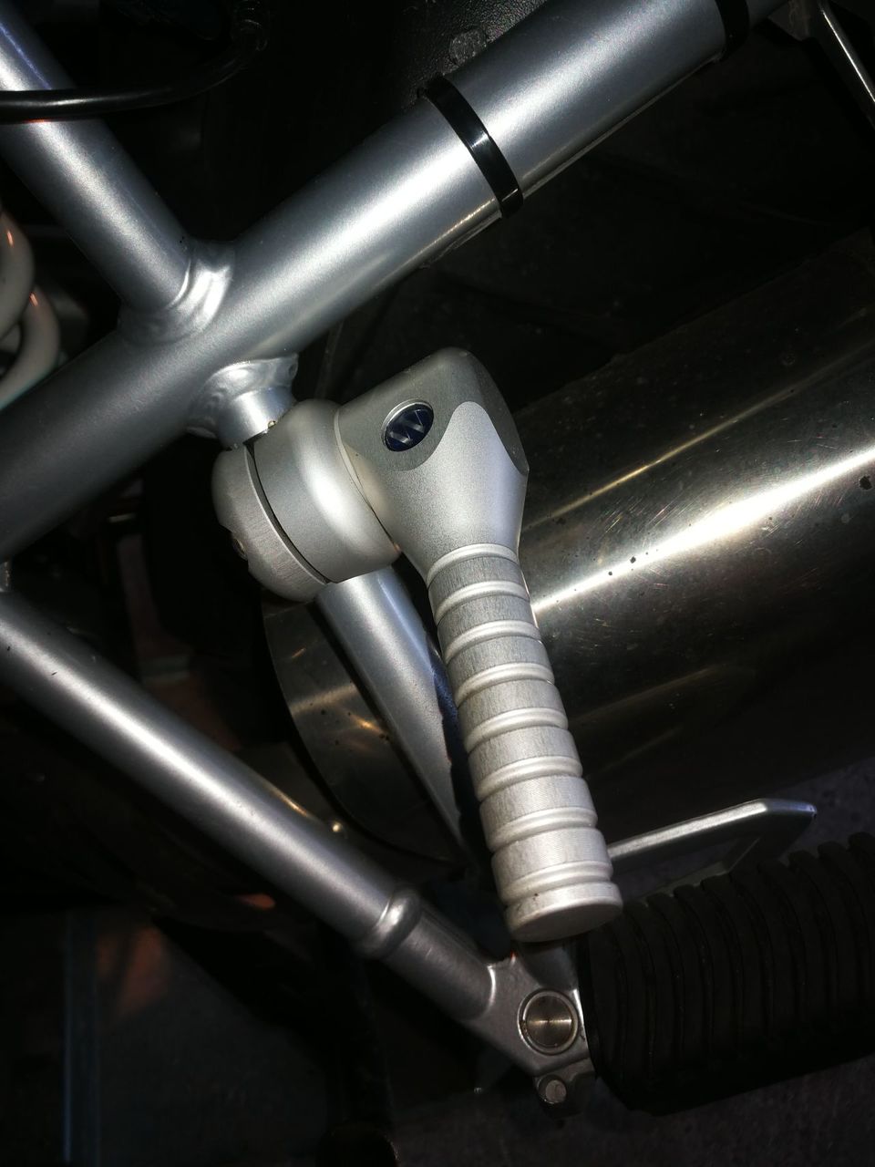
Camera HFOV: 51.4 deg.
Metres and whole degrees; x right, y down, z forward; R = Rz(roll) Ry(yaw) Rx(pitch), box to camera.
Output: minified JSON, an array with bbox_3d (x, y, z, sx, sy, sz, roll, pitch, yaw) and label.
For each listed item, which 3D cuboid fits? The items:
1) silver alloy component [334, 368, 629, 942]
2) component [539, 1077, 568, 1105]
[{"bbox_3d":[0.011,0.009,0.222,0.043,0.042,0.146,-22,59,14],"label":"silver alloy component"},{"bbox_3d":[0.037,0.159,0.288,0.009,0.009,0.009,5,62,-9],"label":"component"}]

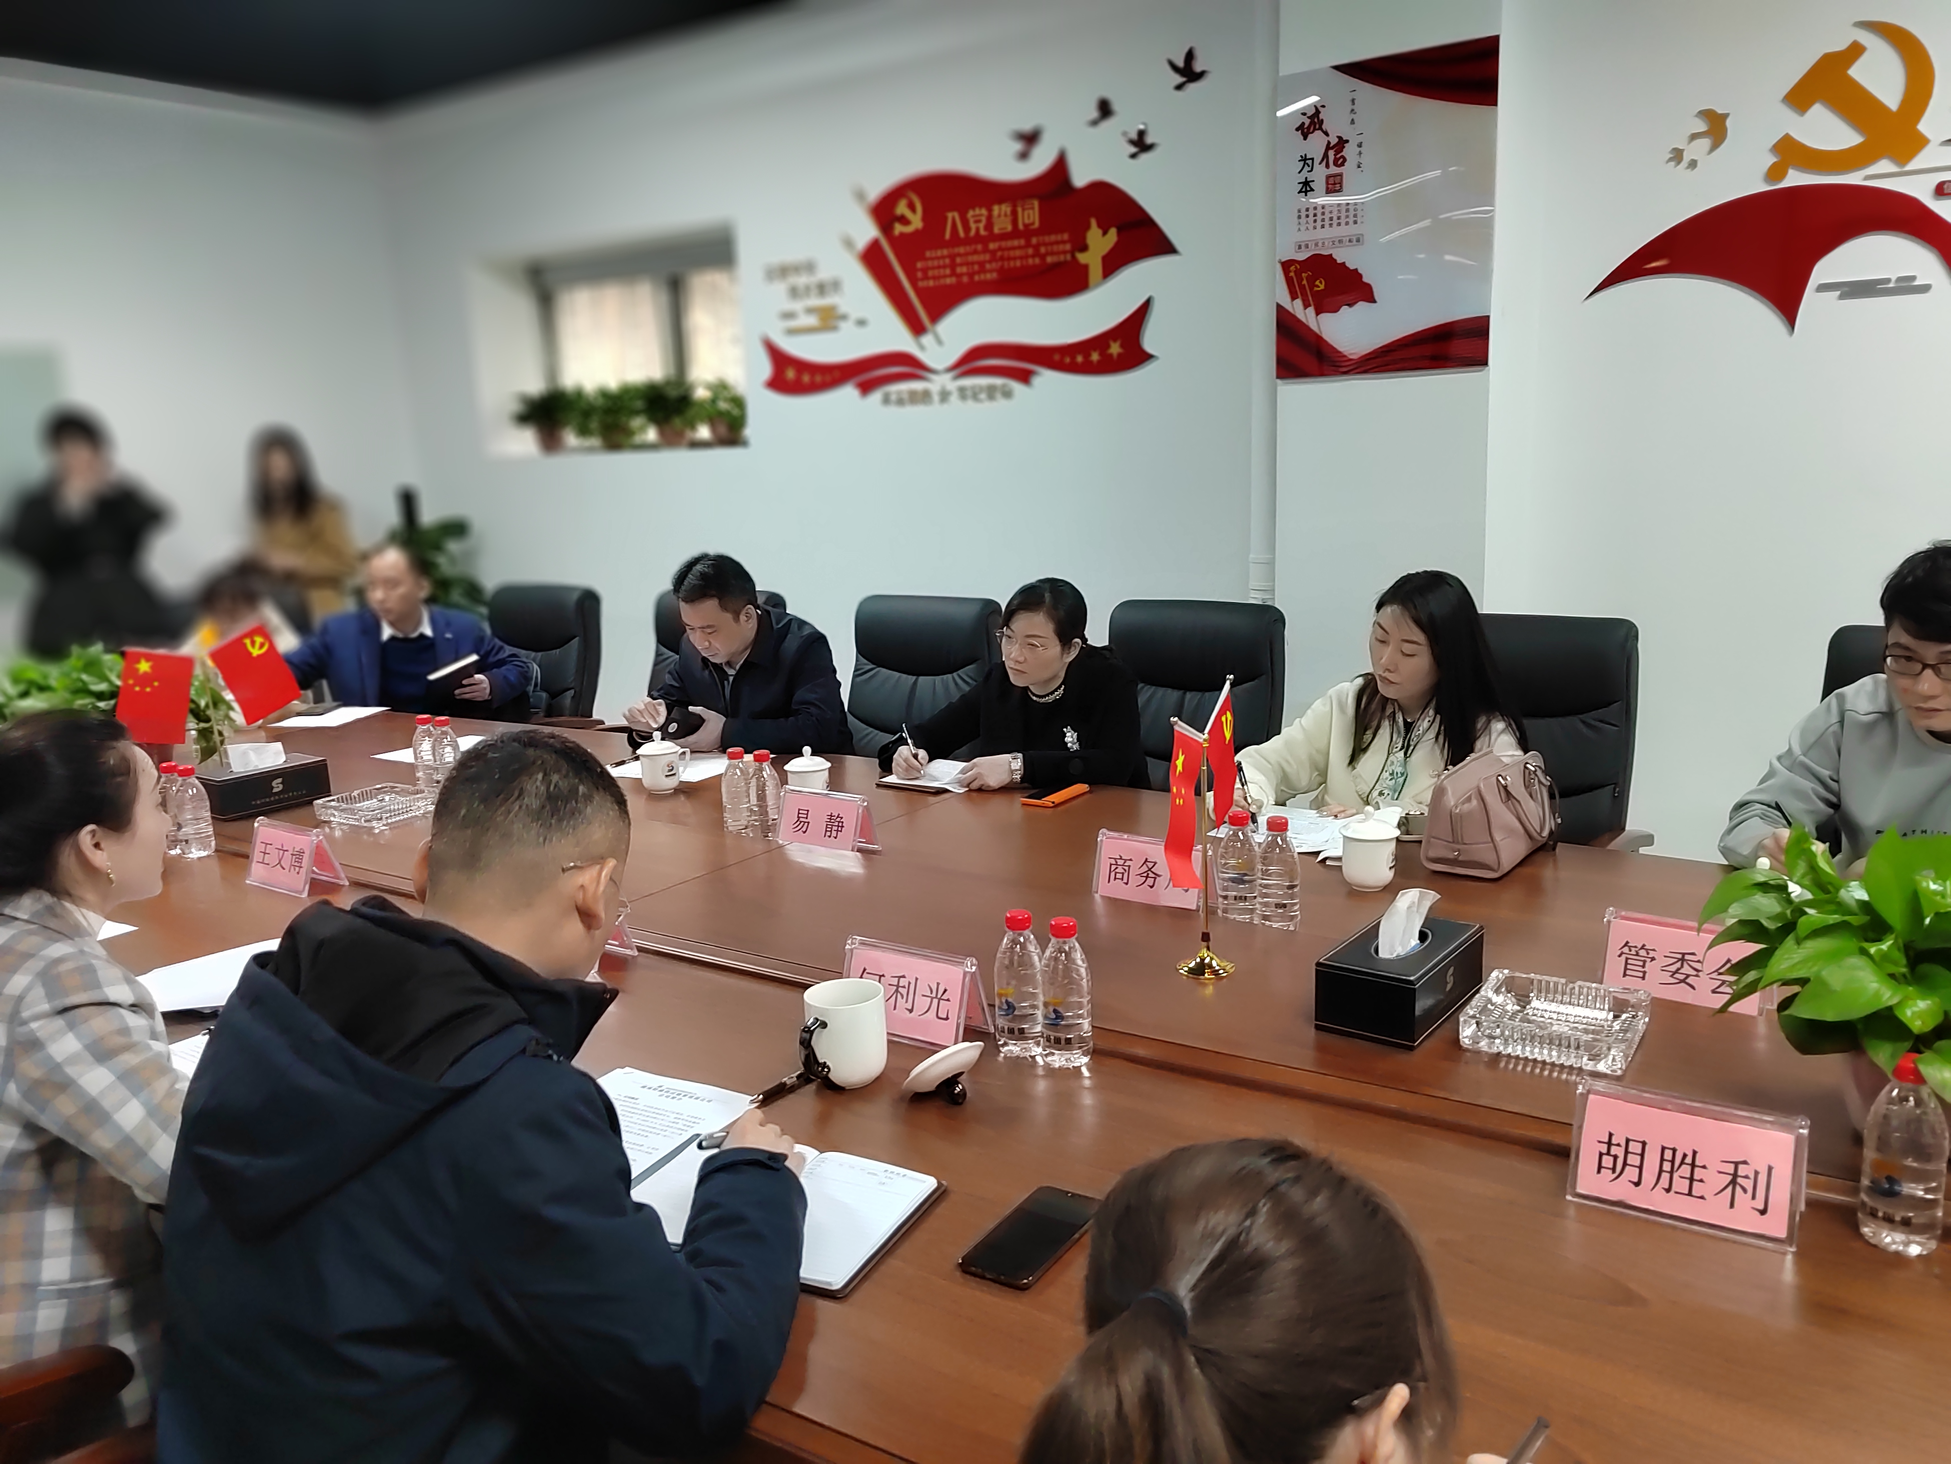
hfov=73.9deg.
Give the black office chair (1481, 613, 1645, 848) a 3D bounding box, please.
[{"bbox_3d":[1.077,0.328,2.754,0.600,1.080,0.660,5,14,31],"label":"black office chair"}]

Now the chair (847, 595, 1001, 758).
[{"bbox_3d":[-0.274,0.183,3.902,0.600,1.128,0.670,4,12,29],"label":"chair"}]

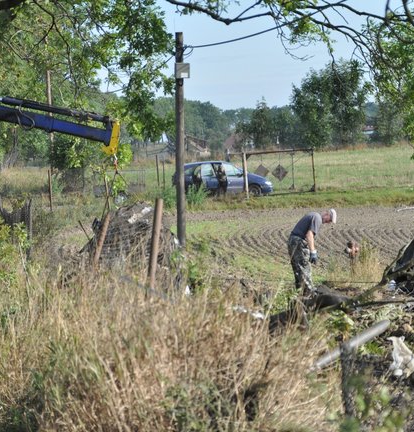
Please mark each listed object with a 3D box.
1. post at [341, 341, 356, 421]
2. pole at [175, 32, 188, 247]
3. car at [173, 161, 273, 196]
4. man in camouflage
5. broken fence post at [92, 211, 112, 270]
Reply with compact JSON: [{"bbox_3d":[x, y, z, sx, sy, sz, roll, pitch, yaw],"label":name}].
[{"bbox_3d":[1.440,1.682,18.000,0.095,0.880,0.095,-3,3,0],"label":"post"},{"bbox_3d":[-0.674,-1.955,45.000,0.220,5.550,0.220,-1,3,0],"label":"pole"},{"bbox_3d":[0.722,-1.662,79.000,4.250,1.580,1.740,0,3,10],"label":"car"},{"bbox_3d":[1.800,0.626,30.000,0.820,1.520,0.520,0,3,5],"label":"man in camouflage"},{"bbox_3d":[-1.980,0.528,33.000,0.100,1.280,0.100,14,3,0],"label":"broken fence post"}]

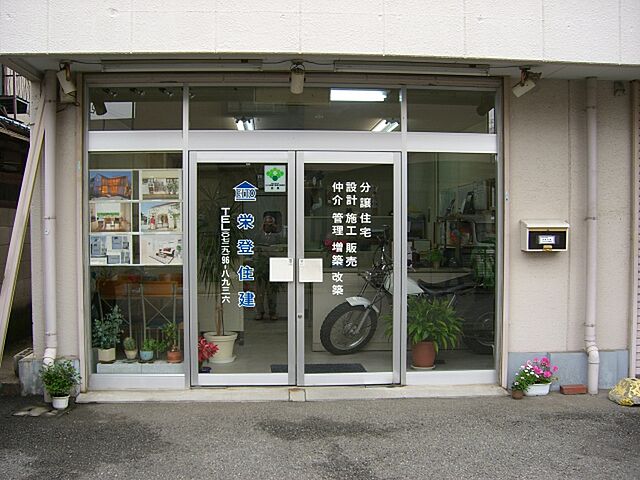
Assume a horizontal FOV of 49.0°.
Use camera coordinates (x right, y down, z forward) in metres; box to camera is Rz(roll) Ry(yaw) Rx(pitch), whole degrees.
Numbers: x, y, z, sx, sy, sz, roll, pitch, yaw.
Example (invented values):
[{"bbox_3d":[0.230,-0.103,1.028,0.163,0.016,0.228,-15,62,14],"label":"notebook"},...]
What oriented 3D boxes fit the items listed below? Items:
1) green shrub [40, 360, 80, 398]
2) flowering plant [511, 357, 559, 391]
[{"bbox_3d":[-2.031,1.084,5.500,0.313,0.280,0.300,0,2,-4],"label":"green shrub"},{"bbox_3d":[1.817,1.136,5.943,0.380,0.290,0.270,0,1,-4],"label":"flowering plant"}]

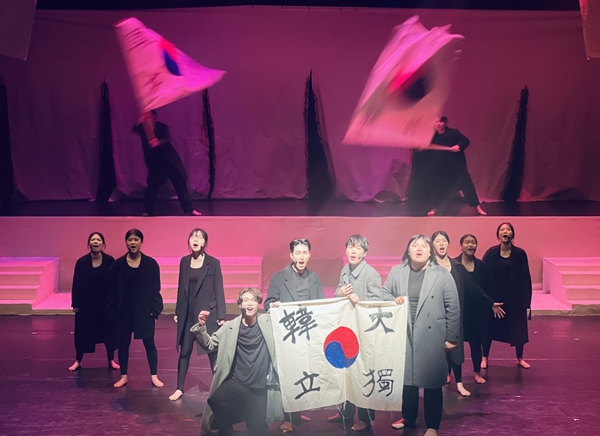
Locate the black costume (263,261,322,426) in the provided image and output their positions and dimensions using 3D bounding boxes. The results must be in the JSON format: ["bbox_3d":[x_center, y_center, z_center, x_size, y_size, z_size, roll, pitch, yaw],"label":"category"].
[{"bbox_3d":[-0.049,1.125,9.868,0.540,1.400,0.420,-1,5,-10],"label":"black costume"}]

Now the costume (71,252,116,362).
[{"bbox_3d":[-2.271,0.969,12.229,0.490,1.200,0.350,0,6,-5],"label":"costume"}]

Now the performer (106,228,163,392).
[{"bbox_3d":[-1.707,0.939,11.508,0.600,1.580,0.420,0,4,-3],"label":"performer"}]

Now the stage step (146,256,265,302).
[{"bbox_3d":[-1.471,0.940,16.315,1.800,0.570,1.550,0,5,0],"label":"stage step"}]

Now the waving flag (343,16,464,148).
[{"bbox_3d":[1.553,-2.086,17.079,1.850,2.000,0.700,0,5,0],"label":"waving flag"}]

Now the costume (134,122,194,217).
[{"bbox_3d":[-2.132,-0.784,17.304,0.980,1.460,0.500,-1,6,-11],"label":"costume"}]

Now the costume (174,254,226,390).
[{"bbox_3d":[-0.988,1.028,11.014,0.520,1.330,0.450,0,4,3],"label":"costume"}]

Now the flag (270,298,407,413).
[{"bbox_3d":[0.330,1.180,9.521,1.170,1.000,0.200,0,4,5],"label":"flag"}]

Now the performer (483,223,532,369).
[{"bbox_3d":[2.287,0.857,12.267,0.540,1.600,0.420,1,6,6],"label":"performer"}]

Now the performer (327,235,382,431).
[{"bbox_3d":[0.484,1.027,9.860,0.500,1.690,0.500,1,5,18],"label":"performer"}]

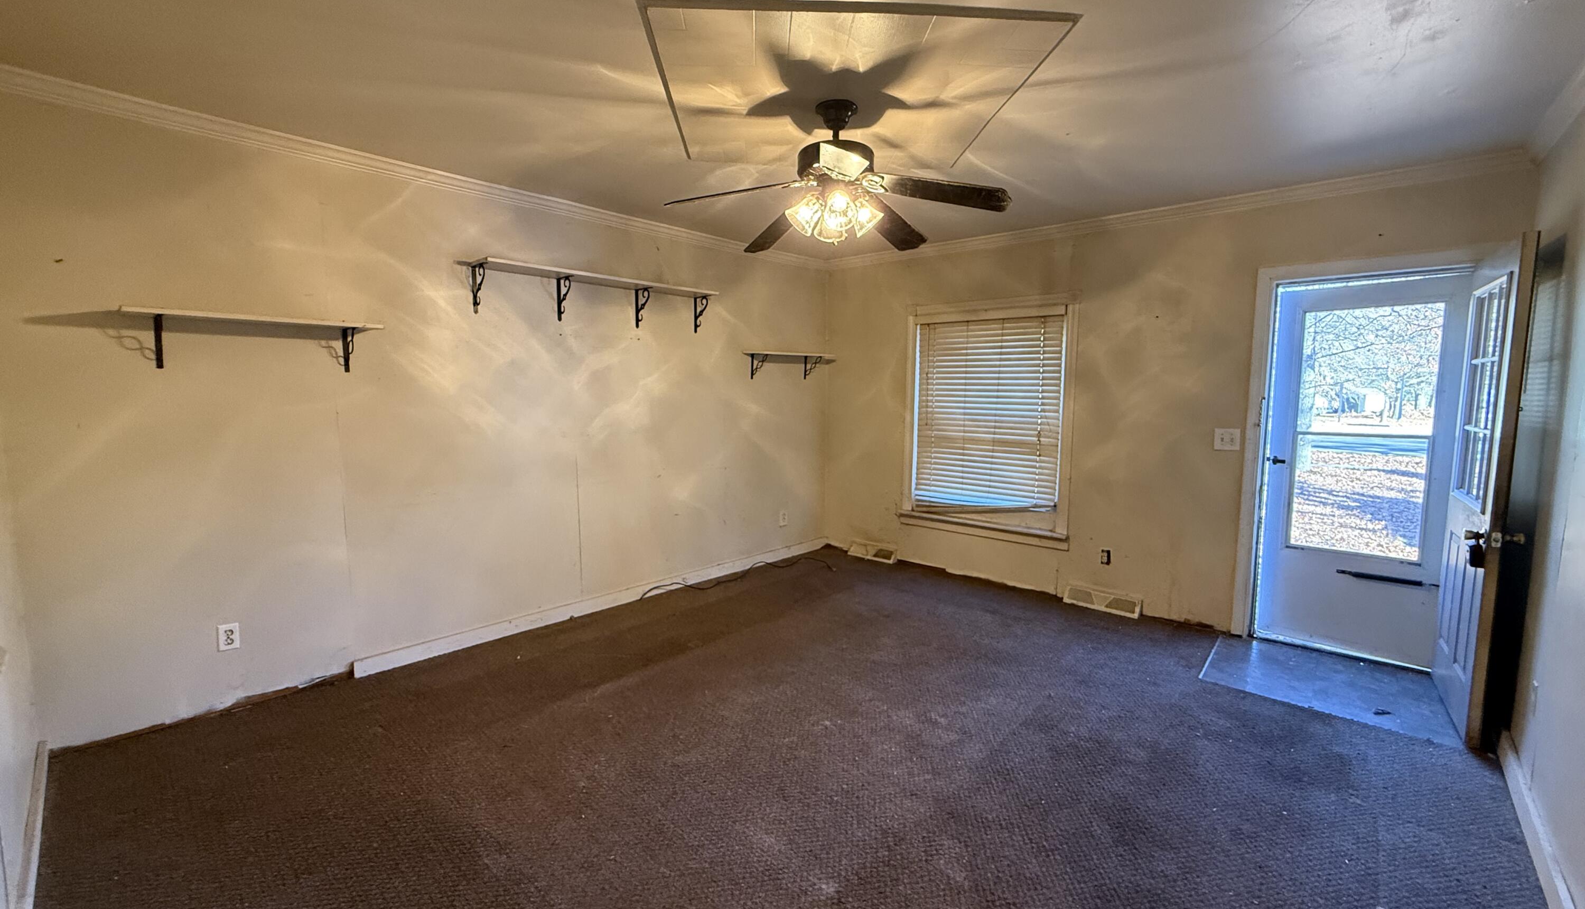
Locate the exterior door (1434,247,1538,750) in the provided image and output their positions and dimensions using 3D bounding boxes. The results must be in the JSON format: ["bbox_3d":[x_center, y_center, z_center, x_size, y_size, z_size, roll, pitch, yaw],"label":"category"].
[{"bbox_3d":[2.968,0.140,2.766,0.044,1.981,0.800,5,7,38],"label":"exterior door"}]

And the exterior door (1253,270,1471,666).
[{"bbox_3d":[2.983,0.080,3.373,0.783,1.953,0.045,5,7,42],"label":"exterior door"}]

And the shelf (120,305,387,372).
[{"bbox_3d":[-2.244,-0.468,2.726,0.205,0.215,0.839,5,7,42],"label":"shelf"}]

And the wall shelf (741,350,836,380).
[{"bbox_3d":[-0.009,-0.712,5.214,0.200,0.196,0.923,5,7,42],"label":"wall shelf"}]

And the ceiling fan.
[{"bbox_3d":[0.171,-1.093,2.508,1.270,0.519,1.270,5,7,42],"label":"ceiling fan"}]

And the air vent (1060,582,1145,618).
[{"bbox_3d":[2.005,0.939,4.152,0.457,0.125,0.060,5,7,42],"label":"air vent"}]

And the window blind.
[{"bbox_3d":[1.394,-0.297,4.638,1.104,1.475,0.065,5,7,42],"label":"window blind"}]

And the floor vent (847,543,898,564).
[{"bbox_3d":[0.661,0.817,5.349,0.464,0.125,0.060,5,7,42],"label":"floor vent"}]

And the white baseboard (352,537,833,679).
[{"bbox_3d":[-0.936,0.912,4.476,0.018,0.087,3.622,5,7,42],"label":"white baseboard"}]

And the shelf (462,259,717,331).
[{"bbox_3d":[-1.114,-0.937,3.948,0.205,0.266,1.588,5,7,42],"label":"shelf"}]

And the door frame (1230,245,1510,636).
[{"bbox_3d":[2.937,0.039,3.325,0.958,2.057,0.120,5,7,42],"label":"door frame"}]

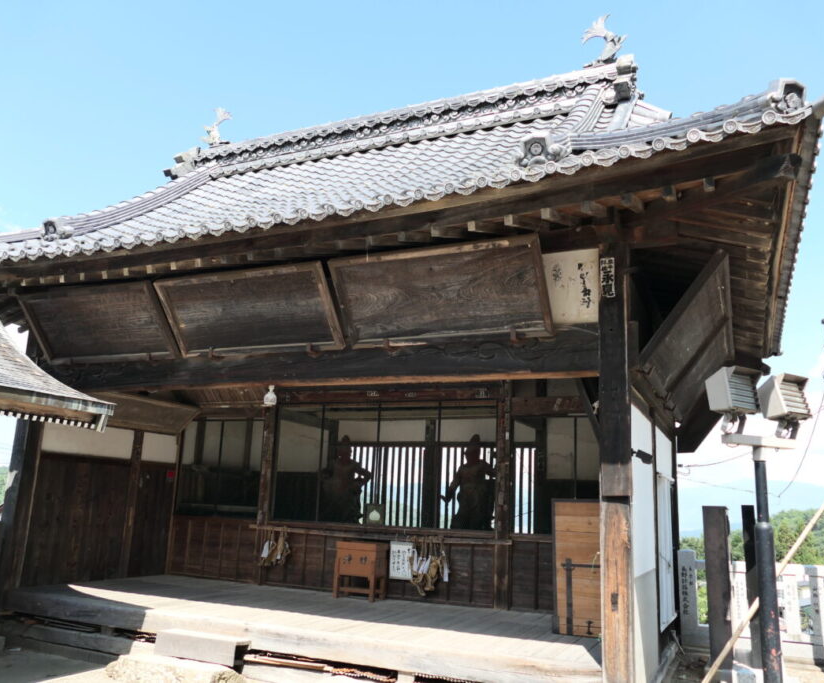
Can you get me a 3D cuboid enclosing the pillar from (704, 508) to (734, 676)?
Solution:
[{"bbox_3d":[3.363,2.711,7.801,0.232,1.745,0.220,-3,-14,24],"label":"pillar"}]

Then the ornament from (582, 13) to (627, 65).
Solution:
[{"bbox_3d":[2.538,-3.966,9.397,0.549,0.634,0.244,-3,-14,24],"label":"ornament"}]

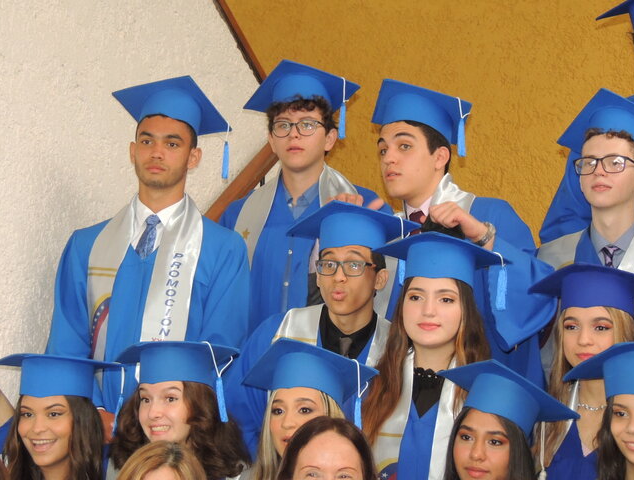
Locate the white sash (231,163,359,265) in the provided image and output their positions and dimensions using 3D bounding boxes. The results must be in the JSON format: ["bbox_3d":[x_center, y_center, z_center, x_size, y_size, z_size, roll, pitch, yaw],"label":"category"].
[{"bbox_3d":[-0.080,0.110,6.020,0.360,0.620,0.230,1,-5,14],"label":"white sash"}]

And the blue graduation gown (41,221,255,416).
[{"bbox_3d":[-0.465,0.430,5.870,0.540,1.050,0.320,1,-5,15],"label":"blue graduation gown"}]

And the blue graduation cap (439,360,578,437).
[{"bbox_3d":[0.384,0.377,4.710,0.320,0.120,0.320,13,-24,22],"label":"blue graduation cap"}]

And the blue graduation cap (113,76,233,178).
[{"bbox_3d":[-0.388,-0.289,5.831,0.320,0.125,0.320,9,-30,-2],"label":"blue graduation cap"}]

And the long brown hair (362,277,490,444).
[{"bbox_3d":[0.258,0.268,5.250,0.300,0.450,0.240,1,-5,12],"label":"long brown hair"}]

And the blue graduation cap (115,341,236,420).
[{"bbox_3d":[-0.312,0.320,4.904,0.310,0.155,0.310,-3,-14,19],"label":"blue graduation cap"}]

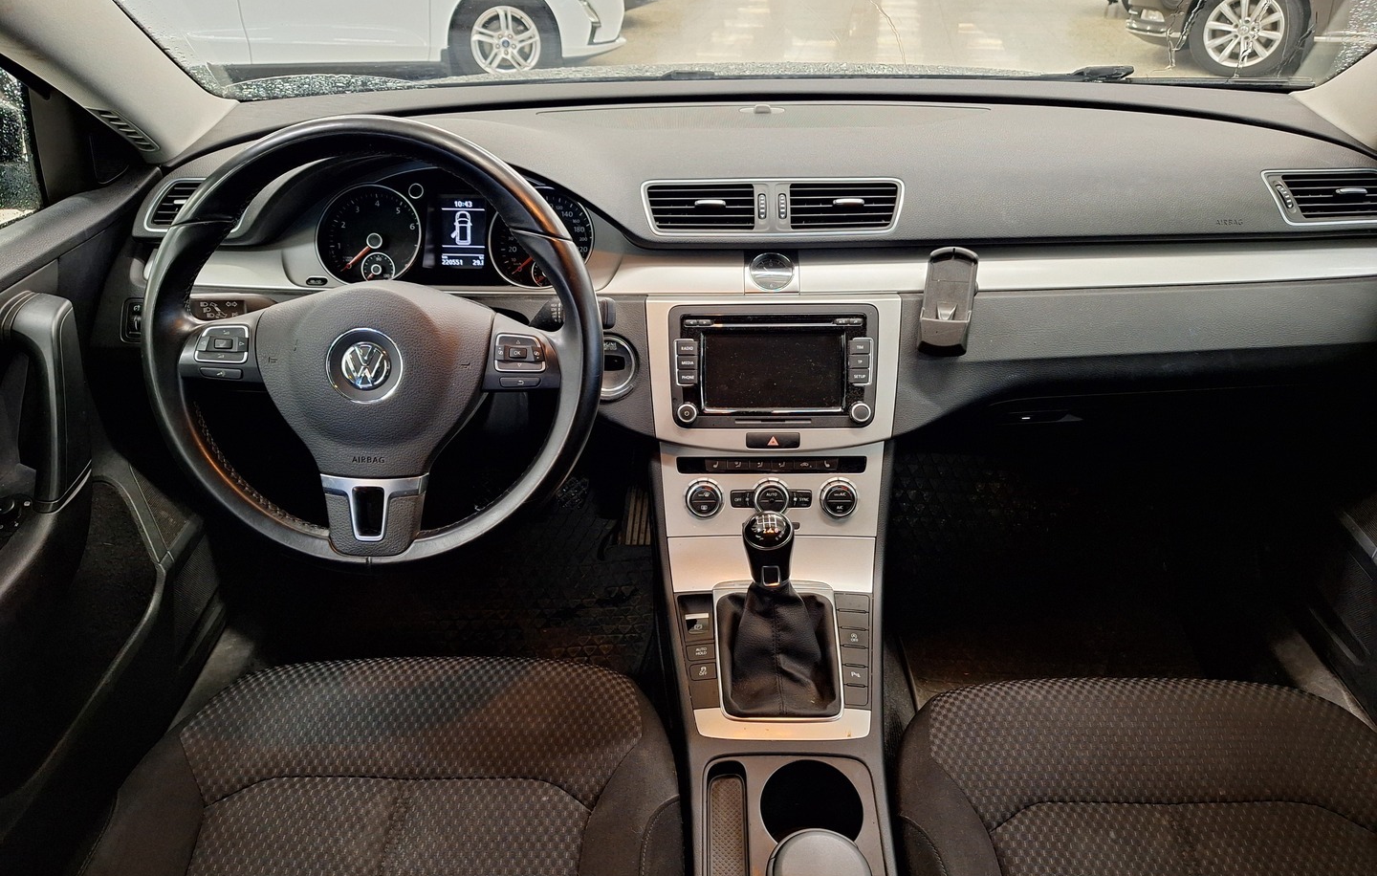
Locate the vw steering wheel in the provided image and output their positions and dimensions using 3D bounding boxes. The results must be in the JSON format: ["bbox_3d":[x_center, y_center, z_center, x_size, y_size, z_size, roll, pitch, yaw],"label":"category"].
[{"bbox_3d":[-0.259,-0.074,0.779,0.377,0.374,0.090,0,9,1],"label":"vw steering wheel"}]

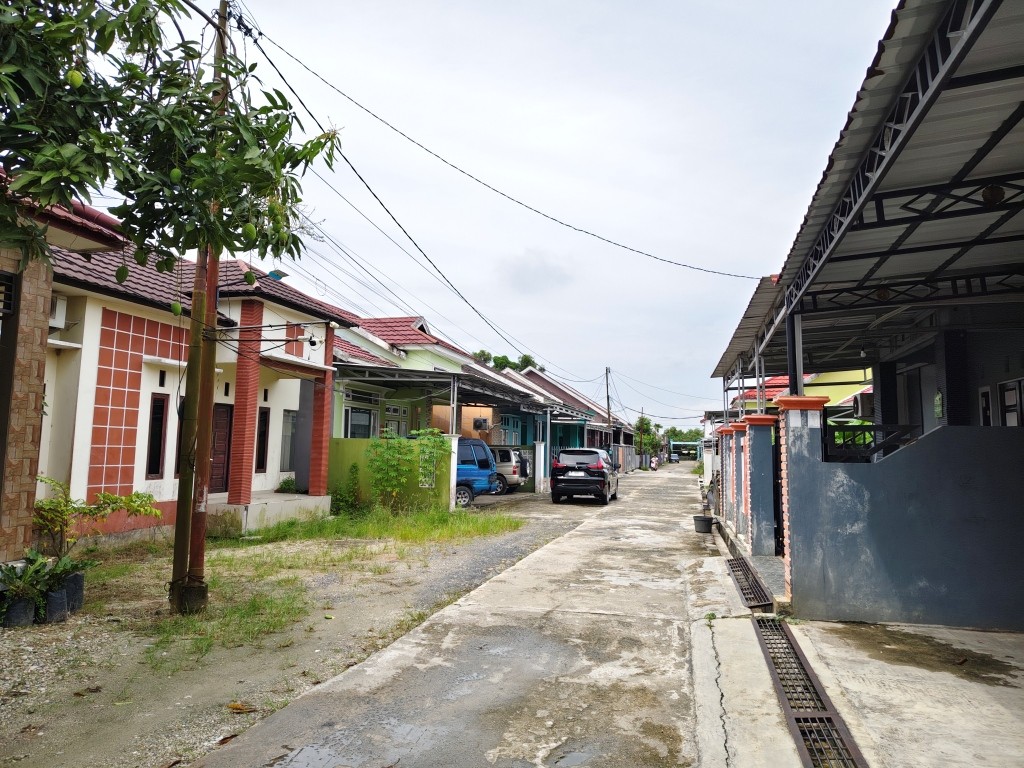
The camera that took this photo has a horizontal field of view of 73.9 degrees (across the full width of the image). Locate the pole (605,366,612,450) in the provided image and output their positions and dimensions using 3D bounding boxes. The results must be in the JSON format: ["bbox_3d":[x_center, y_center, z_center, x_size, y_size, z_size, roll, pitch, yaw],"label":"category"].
[{"bbox_3d":[6.037,2.294,41.838,0.160,6.740,0.160,-4,-6,14],"label":"pole"}]

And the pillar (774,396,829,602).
[{"bbox_3d":[2.751,1.075,6.449,0.430,1.890,0.430,0,-6,13],"label":"pillar"}]

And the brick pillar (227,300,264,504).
[{"bbox_3d":[-4.909,0.319,12.550,0.280,3.730,0.260,-1,-6,15],"label":"brick pillar"}]

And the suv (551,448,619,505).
[{"bbox_3d":[2.426,2.913,22.014,1.750,1.700,4.475,0,-6,14],"label":"suv"}]

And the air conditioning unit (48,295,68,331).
[{"bbox_3d":[-7.373,-1.166,10.552,0.280,0.540,0.760,-1,-6,17],"label":"air conditioning unit"}]

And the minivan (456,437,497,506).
[{"bbox_3d":[-2.384,2.467,19.174,4.200,1.860,1.670,0,-6,7],"label":"minivan"}]

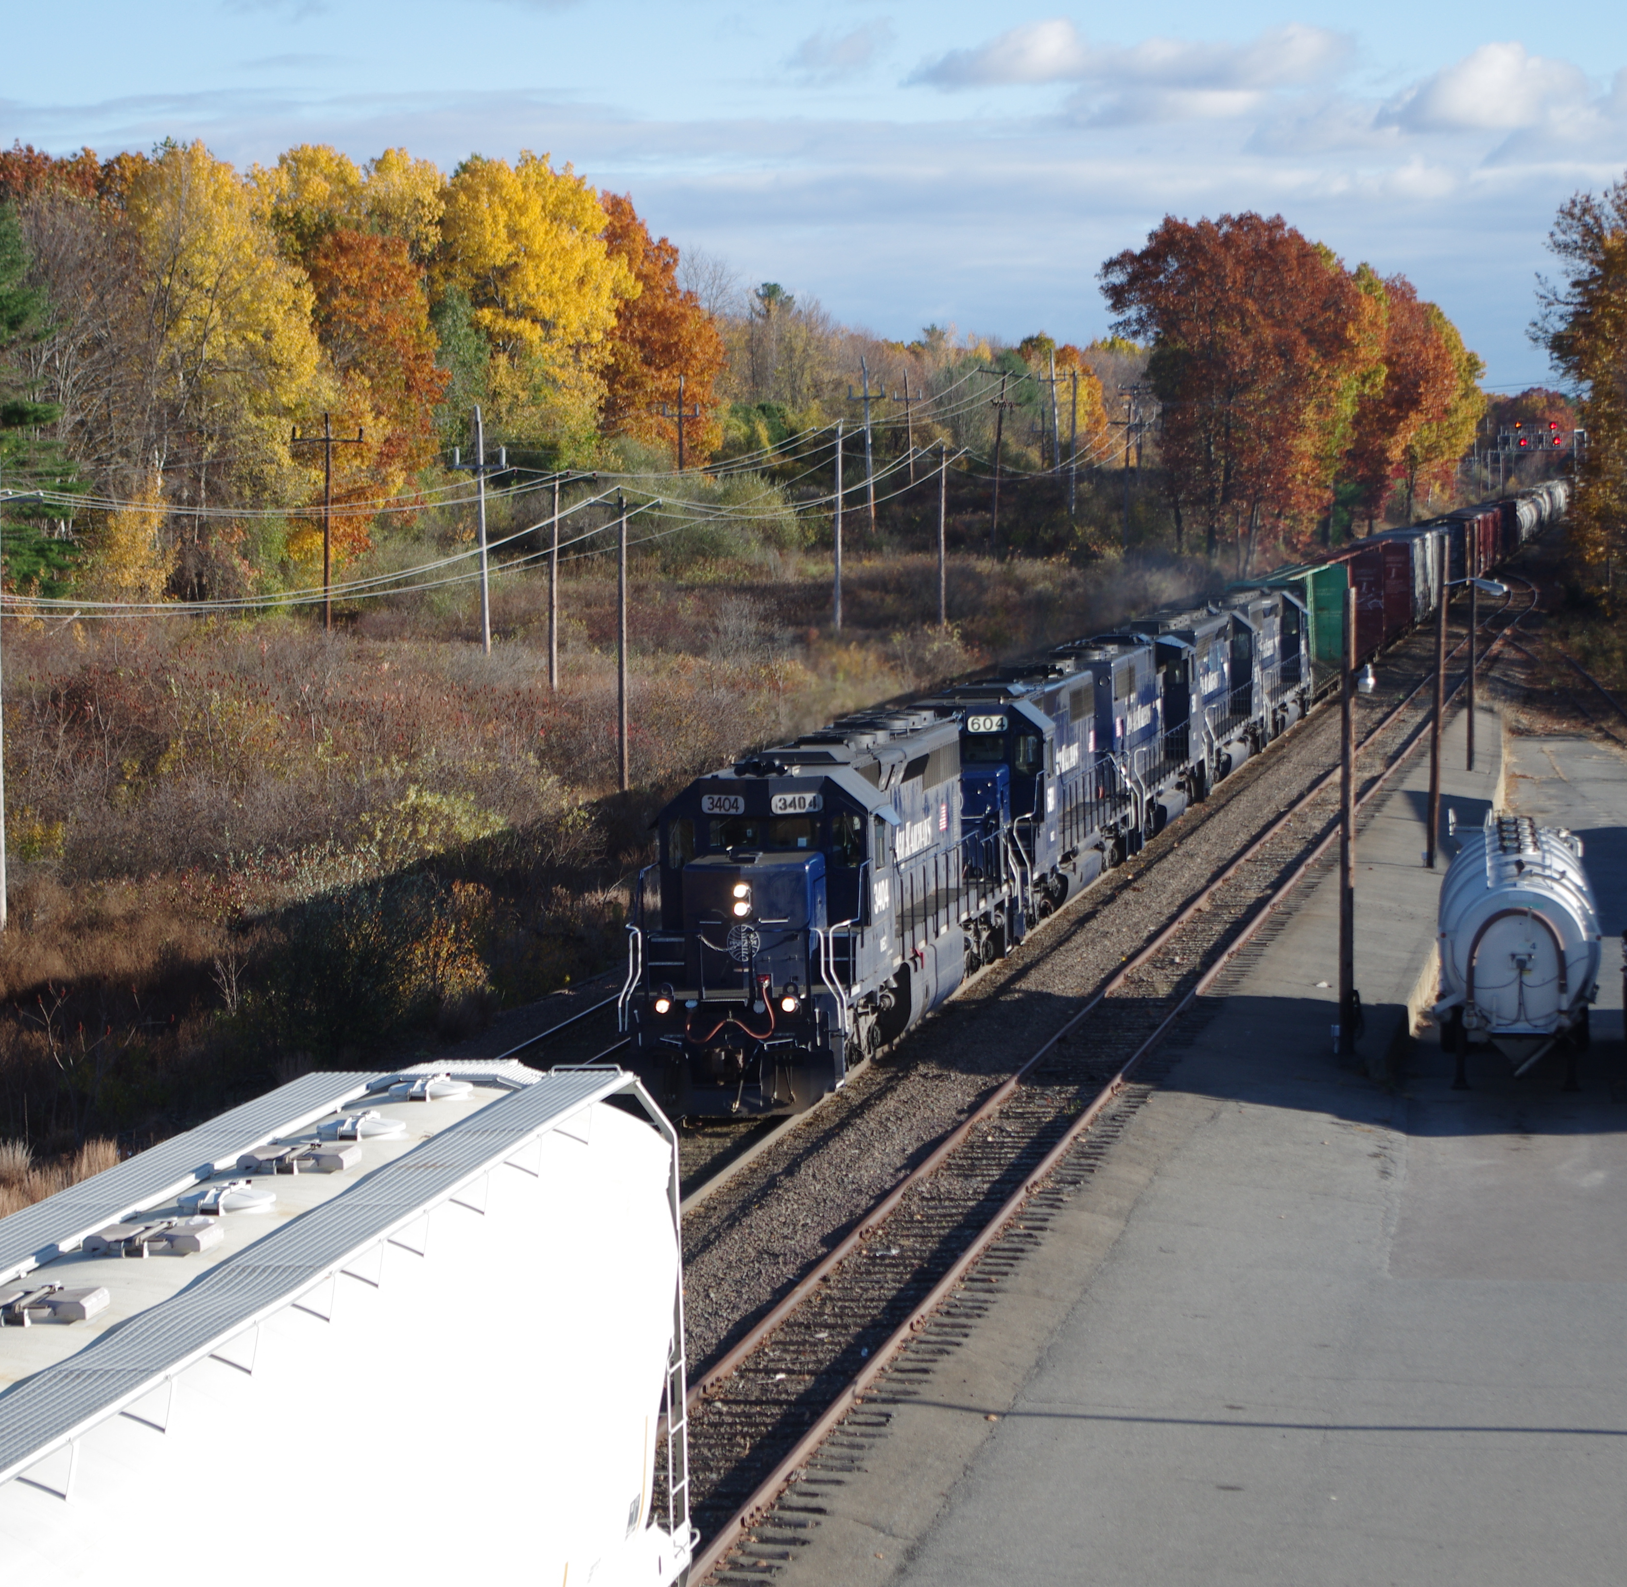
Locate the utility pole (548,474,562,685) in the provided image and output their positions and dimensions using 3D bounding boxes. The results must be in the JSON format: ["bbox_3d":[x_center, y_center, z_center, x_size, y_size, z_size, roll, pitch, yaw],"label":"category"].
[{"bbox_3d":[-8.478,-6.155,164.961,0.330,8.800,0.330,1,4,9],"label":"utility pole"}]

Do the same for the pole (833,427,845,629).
[{"bbox_3d":[1.160,-11.610,220.720,0.330,9.500,0.330,1,4,9],"label":"pole"}]

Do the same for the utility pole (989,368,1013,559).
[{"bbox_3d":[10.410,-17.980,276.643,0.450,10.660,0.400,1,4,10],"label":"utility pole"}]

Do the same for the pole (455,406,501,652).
[{"bbox_3d":[-11.605,-8.920,172.696,1.600,9.050,0.350,1,4,10],"label":"pole"}]

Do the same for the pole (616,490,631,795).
[{"bbox_3d":[-5.939,-4.604,155.658,0.330,9.660,0.310,1,4,10],"label":"pole"}]

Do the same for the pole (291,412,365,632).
[{"bbox_3d":[-19.992,-10.939,204.676,3.000,9.380,0.400,1,4,10],"label":"pole"}]

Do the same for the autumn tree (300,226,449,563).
[{"bbox_3d":[-22.663,-19.525,257.269,7.800,19.500,7.800,0,4,0],"label":"autumn tree"}]

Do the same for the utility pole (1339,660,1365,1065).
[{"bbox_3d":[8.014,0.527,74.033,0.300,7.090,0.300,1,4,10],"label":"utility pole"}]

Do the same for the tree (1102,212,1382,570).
[{"bbox_3d":[25.818,-24.039,299.208,16.500,21.580,14.000,1,4,10],"label":"tree"}]

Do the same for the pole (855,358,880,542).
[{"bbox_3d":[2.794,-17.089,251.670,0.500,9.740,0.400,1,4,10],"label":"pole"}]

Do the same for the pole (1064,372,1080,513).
[{"bbox_3d":[15.199,-20.137,291.700,0.350,9.540,0.350,1,4,10],"label":"pole"}]

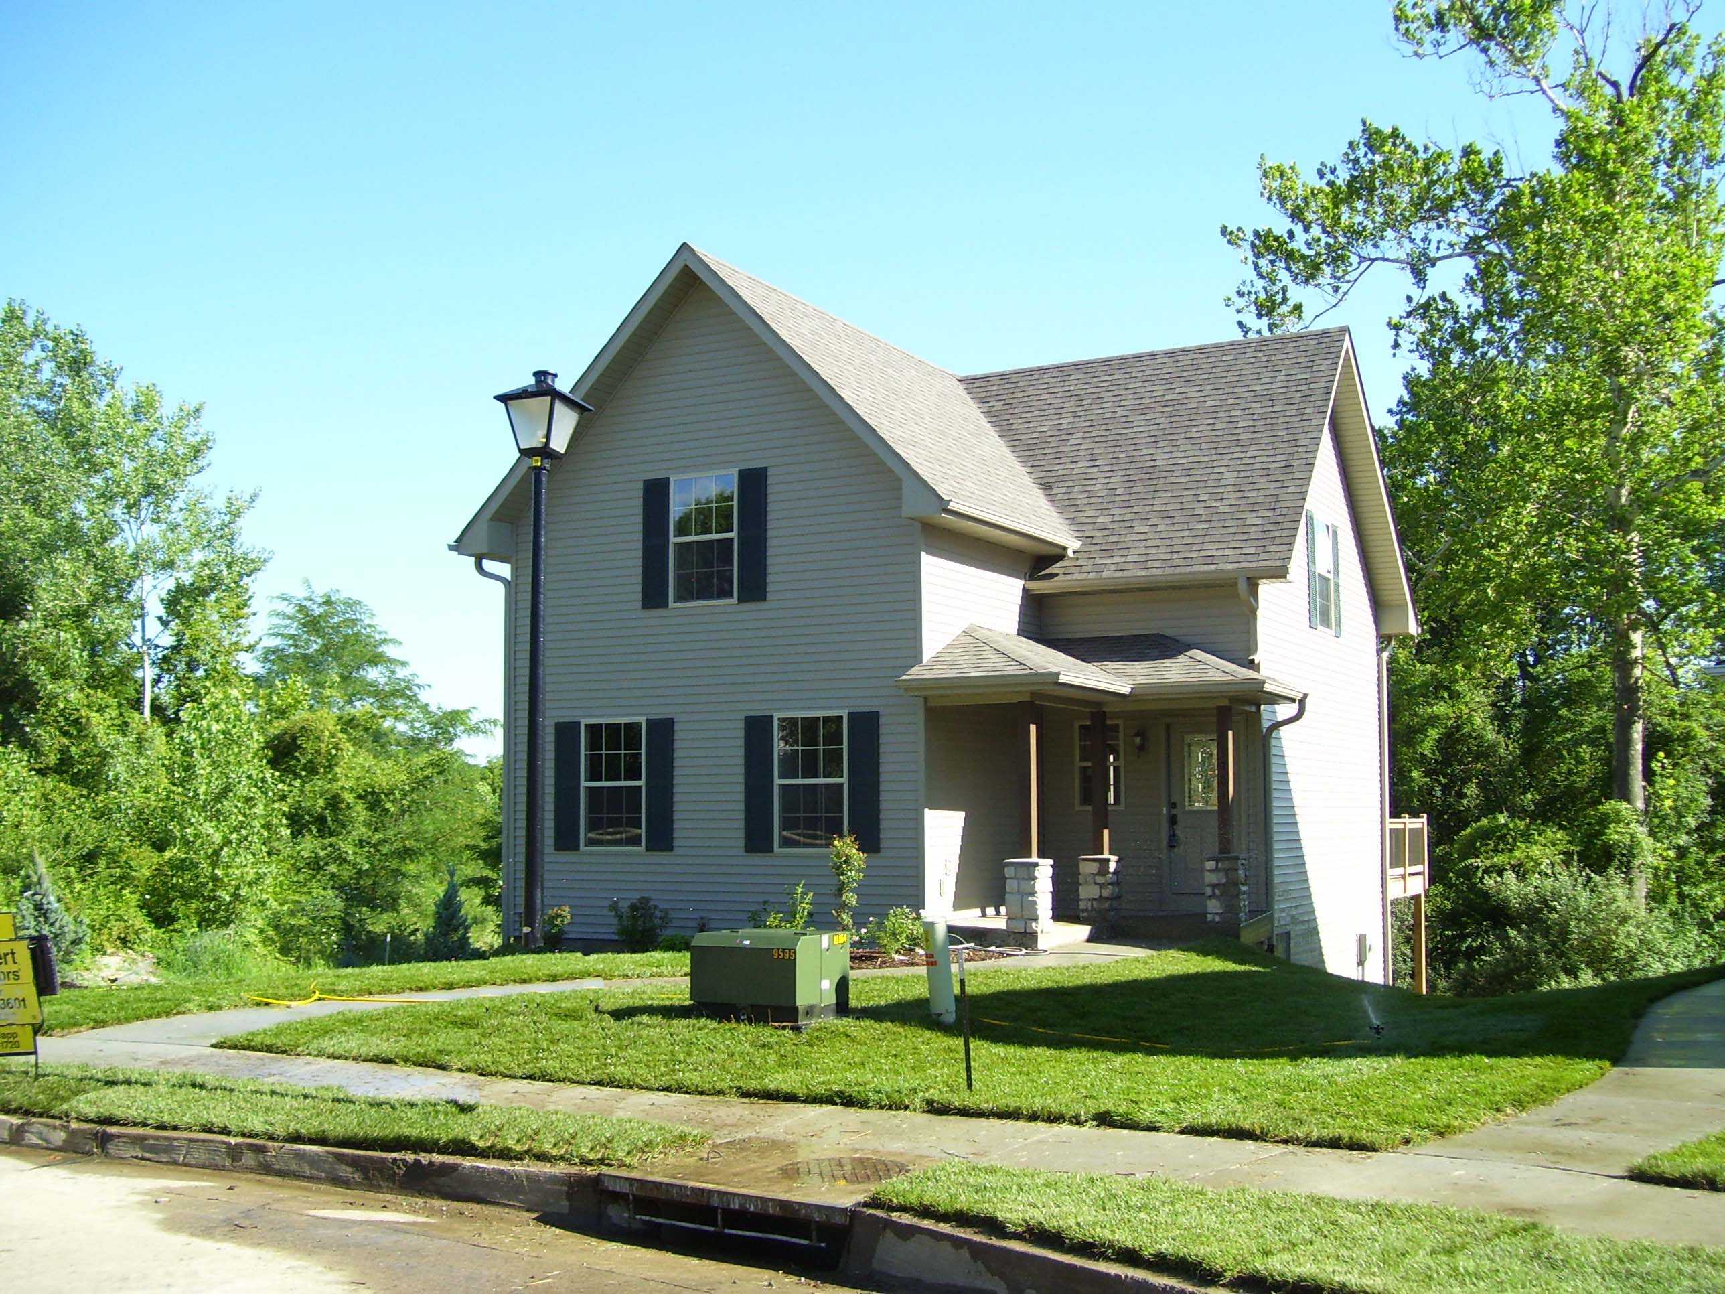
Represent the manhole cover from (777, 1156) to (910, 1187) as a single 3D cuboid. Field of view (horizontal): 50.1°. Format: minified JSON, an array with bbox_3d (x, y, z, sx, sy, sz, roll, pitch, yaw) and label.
[{"bbox_3d":[-0.083,2.331,8.136,0.595,0.040,0.595,-1,-4,0],"label":"manhole cover"}]

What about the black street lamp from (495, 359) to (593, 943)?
[{"bbox_3d":[-3.565,0.099,20.349,0.782,6.389,0.782,-3,-5,26],"label":"black street lamp"}]

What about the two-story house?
[{"bbox_3d":[1.842,0.153,25.127,9.025,8.801,11.743,-3,-5,26],"label":"two-story house"}]

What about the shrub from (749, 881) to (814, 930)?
[{"bbox_3d":[-0.849,2.864,19.350,0.680,0.800,0.620,-3,-5,26],"label":"shrub"}]

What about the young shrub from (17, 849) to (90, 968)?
[{"bbox_3d":[-7.731,2.541,17.600,0.720,1.250,0.720,-3,-5,26],"label":"young shrub"}]

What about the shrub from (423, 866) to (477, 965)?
[{"bbox_3d":[-5.063,3.312,22.600,0.640,1.200,0.640,-1,-4,0],"label":"shrub"}]

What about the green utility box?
[{"bbox_3d":[-0.668,2.401,13.571,0.890,0.620,0.760,-3,-5,29],"label":"green utility box"}]

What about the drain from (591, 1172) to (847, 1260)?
[{"bbox_3d":[-0.534,2.427,7.928,1.307,0.235,0.250,-3,-5,30],"label":"drain"}]

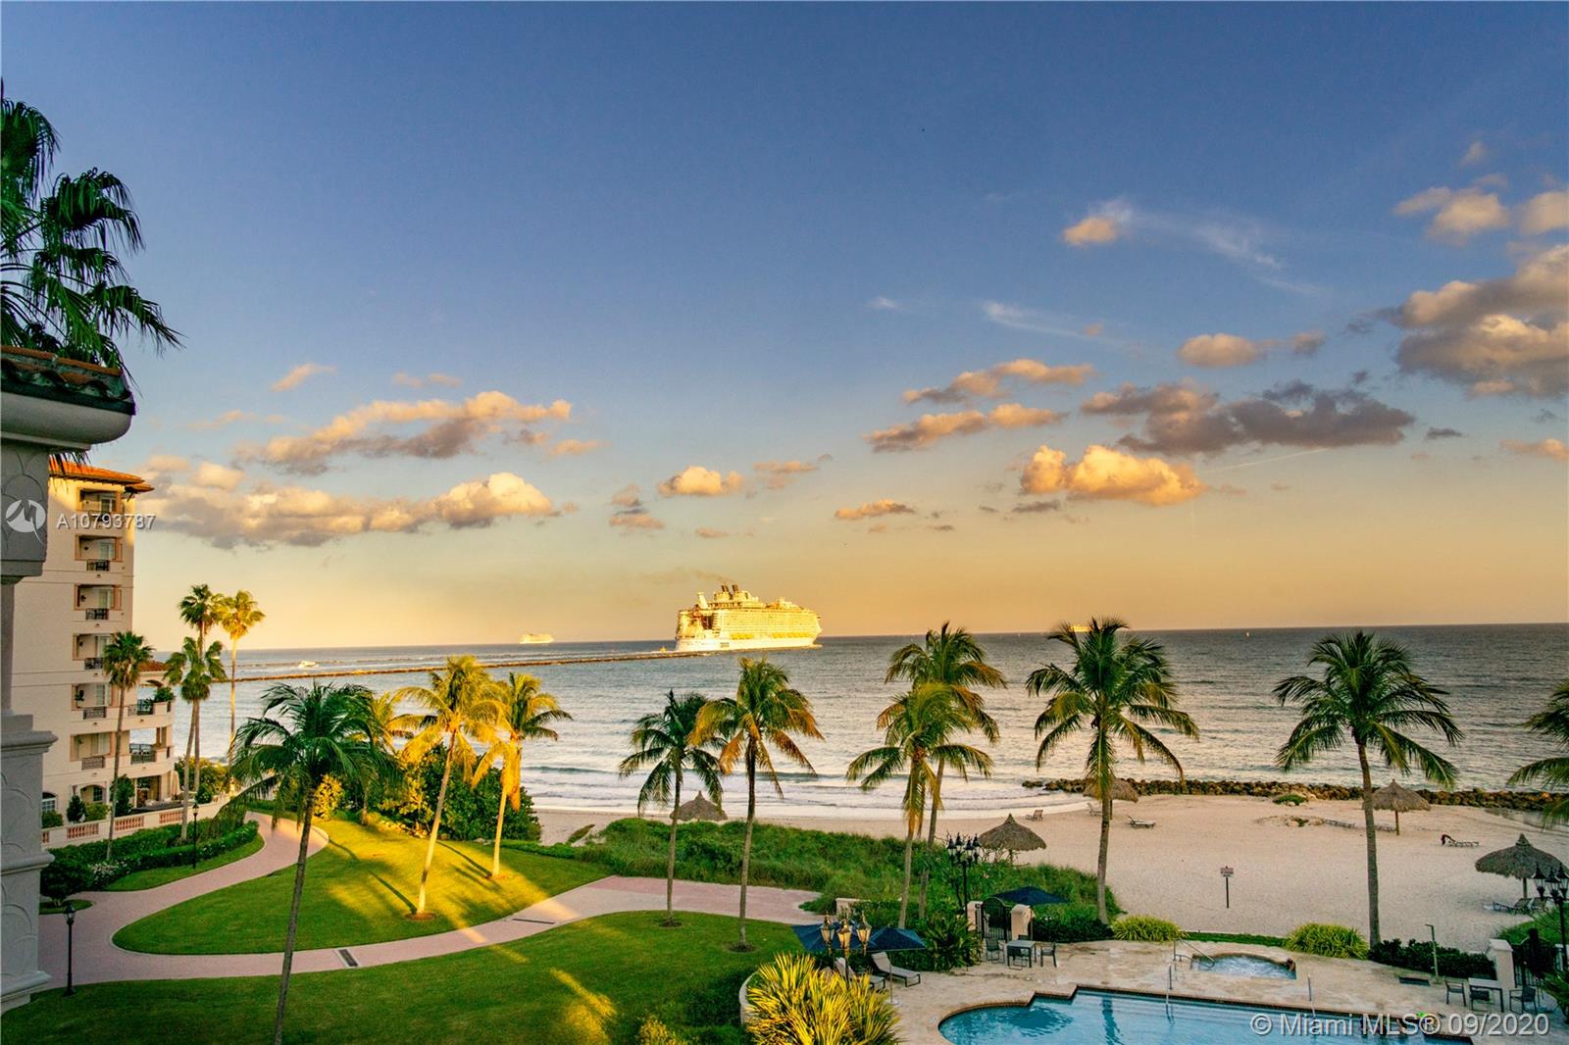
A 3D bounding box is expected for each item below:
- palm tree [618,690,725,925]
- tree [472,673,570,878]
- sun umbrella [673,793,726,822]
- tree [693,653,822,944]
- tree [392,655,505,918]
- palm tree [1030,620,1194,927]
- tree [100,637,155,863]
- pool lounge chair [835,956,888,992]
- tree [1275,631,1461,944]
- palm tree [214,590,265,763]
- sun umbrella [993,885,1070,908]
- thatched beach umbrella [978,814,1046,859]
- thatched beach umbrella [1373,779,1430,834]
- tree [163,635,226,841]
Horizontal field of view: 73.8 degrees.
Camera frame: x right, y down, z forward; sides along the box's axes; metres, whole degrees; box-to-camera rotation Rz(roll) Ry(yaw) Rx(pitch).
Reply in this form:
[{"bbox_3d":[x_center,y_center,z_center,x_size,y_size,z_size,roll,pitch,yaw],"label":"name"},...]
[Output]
[{"bbox_3d":[-4.821,12.204,45.013,4.590,9.845,4.590,0,-6,-6],"label":"palm tree"},{"bbox_3d":[-13.355,12.650,52.911,4.837,10.010,4.837,1,-6,-15],"label":"tree"},{"bbox_3d":[-5.841,20.131,72.000,3.850,3.100,3.850,-1,-6,-5],"label":"sun umbrella"},{"bbox_3d":[-0.999,11.482,43.087,5.257,11.691,5.257,-1,-6,0],"label":"tree"},{"bbox_3d":[-14.840,11.470,46.291,4.788,11.187,4.788,1,-7,-19],"label":"tree"},{"bbox_3d":[14.687,10.786,45.981,7.466,13.152,7.466,-1,-6,0],"label":"palm tree"},{"bbox_3d":[-35.524,12.036,56.333,2.425,12.271,2.546,3,-7,-32],"label":"tree"},{"bbox_3d":[2.791,16.255,37.495,1.850,0.850,0.680,-7,-8,41],"label":"pool lounge chair"},{"bbox_3d":[22.180,10.109,39.516,6.219,11.923,6.033,-4,-7,28],"label":"tree"},{"bbox_3d":[-46.785,14.454,89.319,4.431,17.378,4.431,-1,-6,0],"label":"palm tree"},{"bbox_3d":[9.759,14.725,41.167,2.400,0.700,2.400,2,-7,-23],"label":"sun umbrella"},{"bbox_3d":[12.075,16.916,55.489,3.665,2.753,3.665,-2,-6,12],"label":"thatched beach umbrella"},{"bbox_3d":[36.386,16.976,62.241,3.811,3.255,3.811,-5,-7,29],"label":"thatched beach umbrella"},{"bbox_3d":[-33.711,12.419,59.553,3.185,11.931,3.185,2,-7,-29],"label":"tree"}]

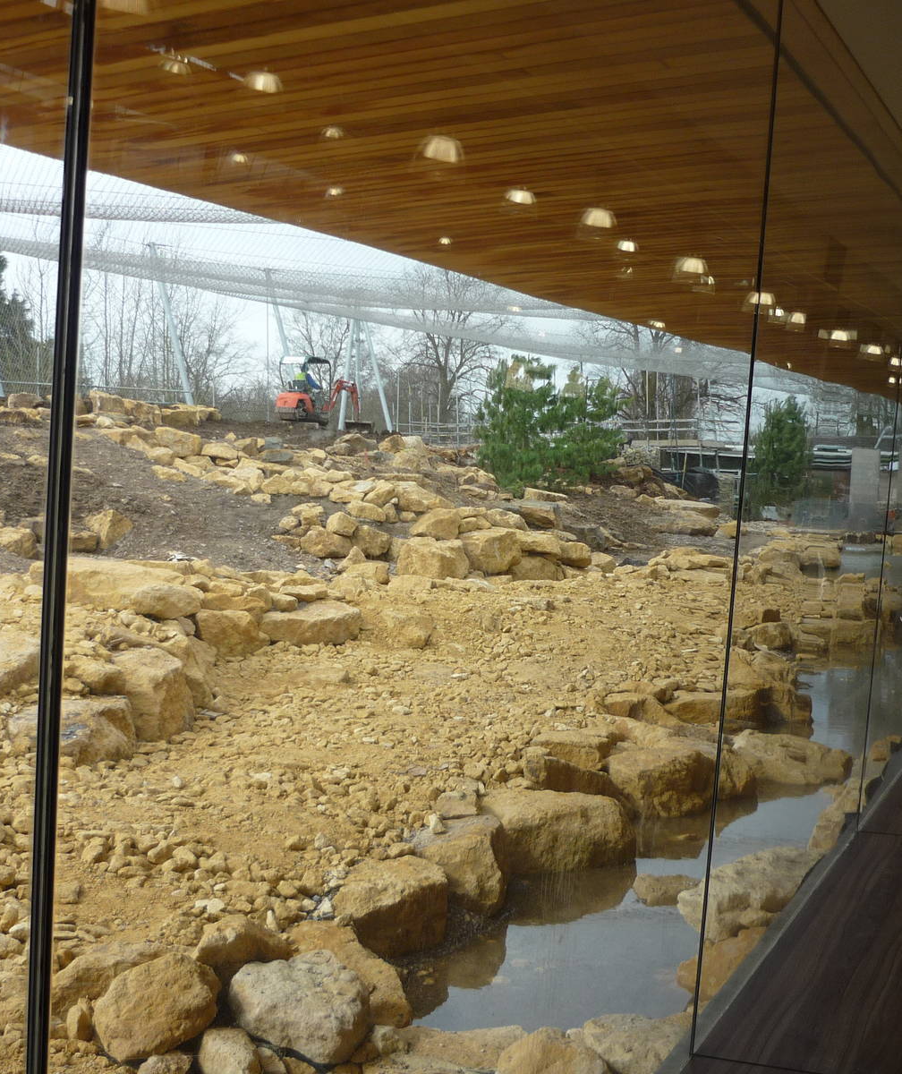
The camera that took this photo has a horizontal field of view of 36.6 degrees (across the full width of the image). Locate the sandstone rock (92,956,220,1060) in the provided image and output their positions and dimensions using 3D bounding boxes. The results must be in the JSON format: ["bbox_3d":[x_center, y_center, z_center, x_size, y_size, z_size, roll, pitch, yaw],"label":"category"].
[{"bbox_3d":[-0.831,1.327,3.850,0.340,0.260,0.280,3,4,-11],"label":"sandstone rock"}]

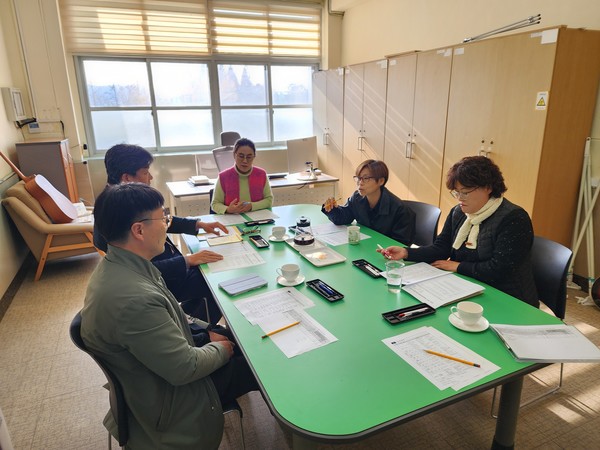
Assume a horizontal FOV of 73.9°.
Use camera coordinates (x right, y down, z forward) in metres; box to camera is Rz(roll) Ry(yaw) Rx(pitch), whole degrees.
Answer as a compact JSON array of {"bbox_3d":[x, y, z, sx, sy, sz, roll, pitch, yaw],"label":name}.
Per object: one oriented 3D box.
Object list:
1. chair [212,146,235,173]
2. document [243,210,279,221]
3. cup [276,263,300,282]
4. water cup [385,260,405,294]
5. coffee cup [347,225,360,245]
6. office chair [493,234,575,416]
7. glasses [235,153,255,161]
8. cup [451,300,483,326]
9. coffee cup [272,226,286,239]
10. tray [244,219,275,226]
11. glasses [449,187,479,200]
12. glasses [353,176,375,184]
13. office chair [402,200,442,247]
[{"bbox_3d":[-0.822,-0.536,5.122,0.640,1.260,0.640,-8,18,-23],"label":"chair"},{"bbox_3d":[-0.313,-0.083,3.188,0.210,0.004,0.297,-8,18,-23],"label":"document"},{"bbox_3d":[-0.054,0.240,1.930,0.112,0.065,0.088,-1,16,0],"label":"cup"},{"bbox_3d":[0.436,0.243,1.816,0.087,0.128,0.087,-1,16,0],"label":"water cup"},{"bbox_3d":[0.338,0.067,2.476,0.080,0.095,0.080,-1,16,0],"label":"coffee cup"},{"bbox_3d":[1.131,0.506,2.265,0.605,0.810,0.520,-8,18,-23],"label":"office chair"},{"bbox_3d":[-0.445,-0.566,3.199,0.140,0.045,0.140,-4,30,-11],"label":"glasses"},{"bbox_3d":[0.645,0.345,1.549,0.122,0.063,0.095,7,18,25],"label":"cup"},{"bbox_3d":[-0.133,0.054,2.573,0.090,0.065,0.095,-1,16,0],"label":"coffee cup"},{"bbox_3d":[-0.289,-0.009,2.908,0.212,0.020,0.075,-8,18,-23],"label":"tray"},{"bbox_3d":[0.833,-0.175,1.935,0.140,0.045,0.140,-23,14,-12],"label":"glasses"},{"bbox_3d":[0.432,-0.291,2.470,0.140,0.045,0.140,-14,14,-36],"label":"glasses"},{"bbox_3d":[0.738,0.266,3.102,0.590,0.810,0.520,-8,18,-23],"label":"office chair"}]

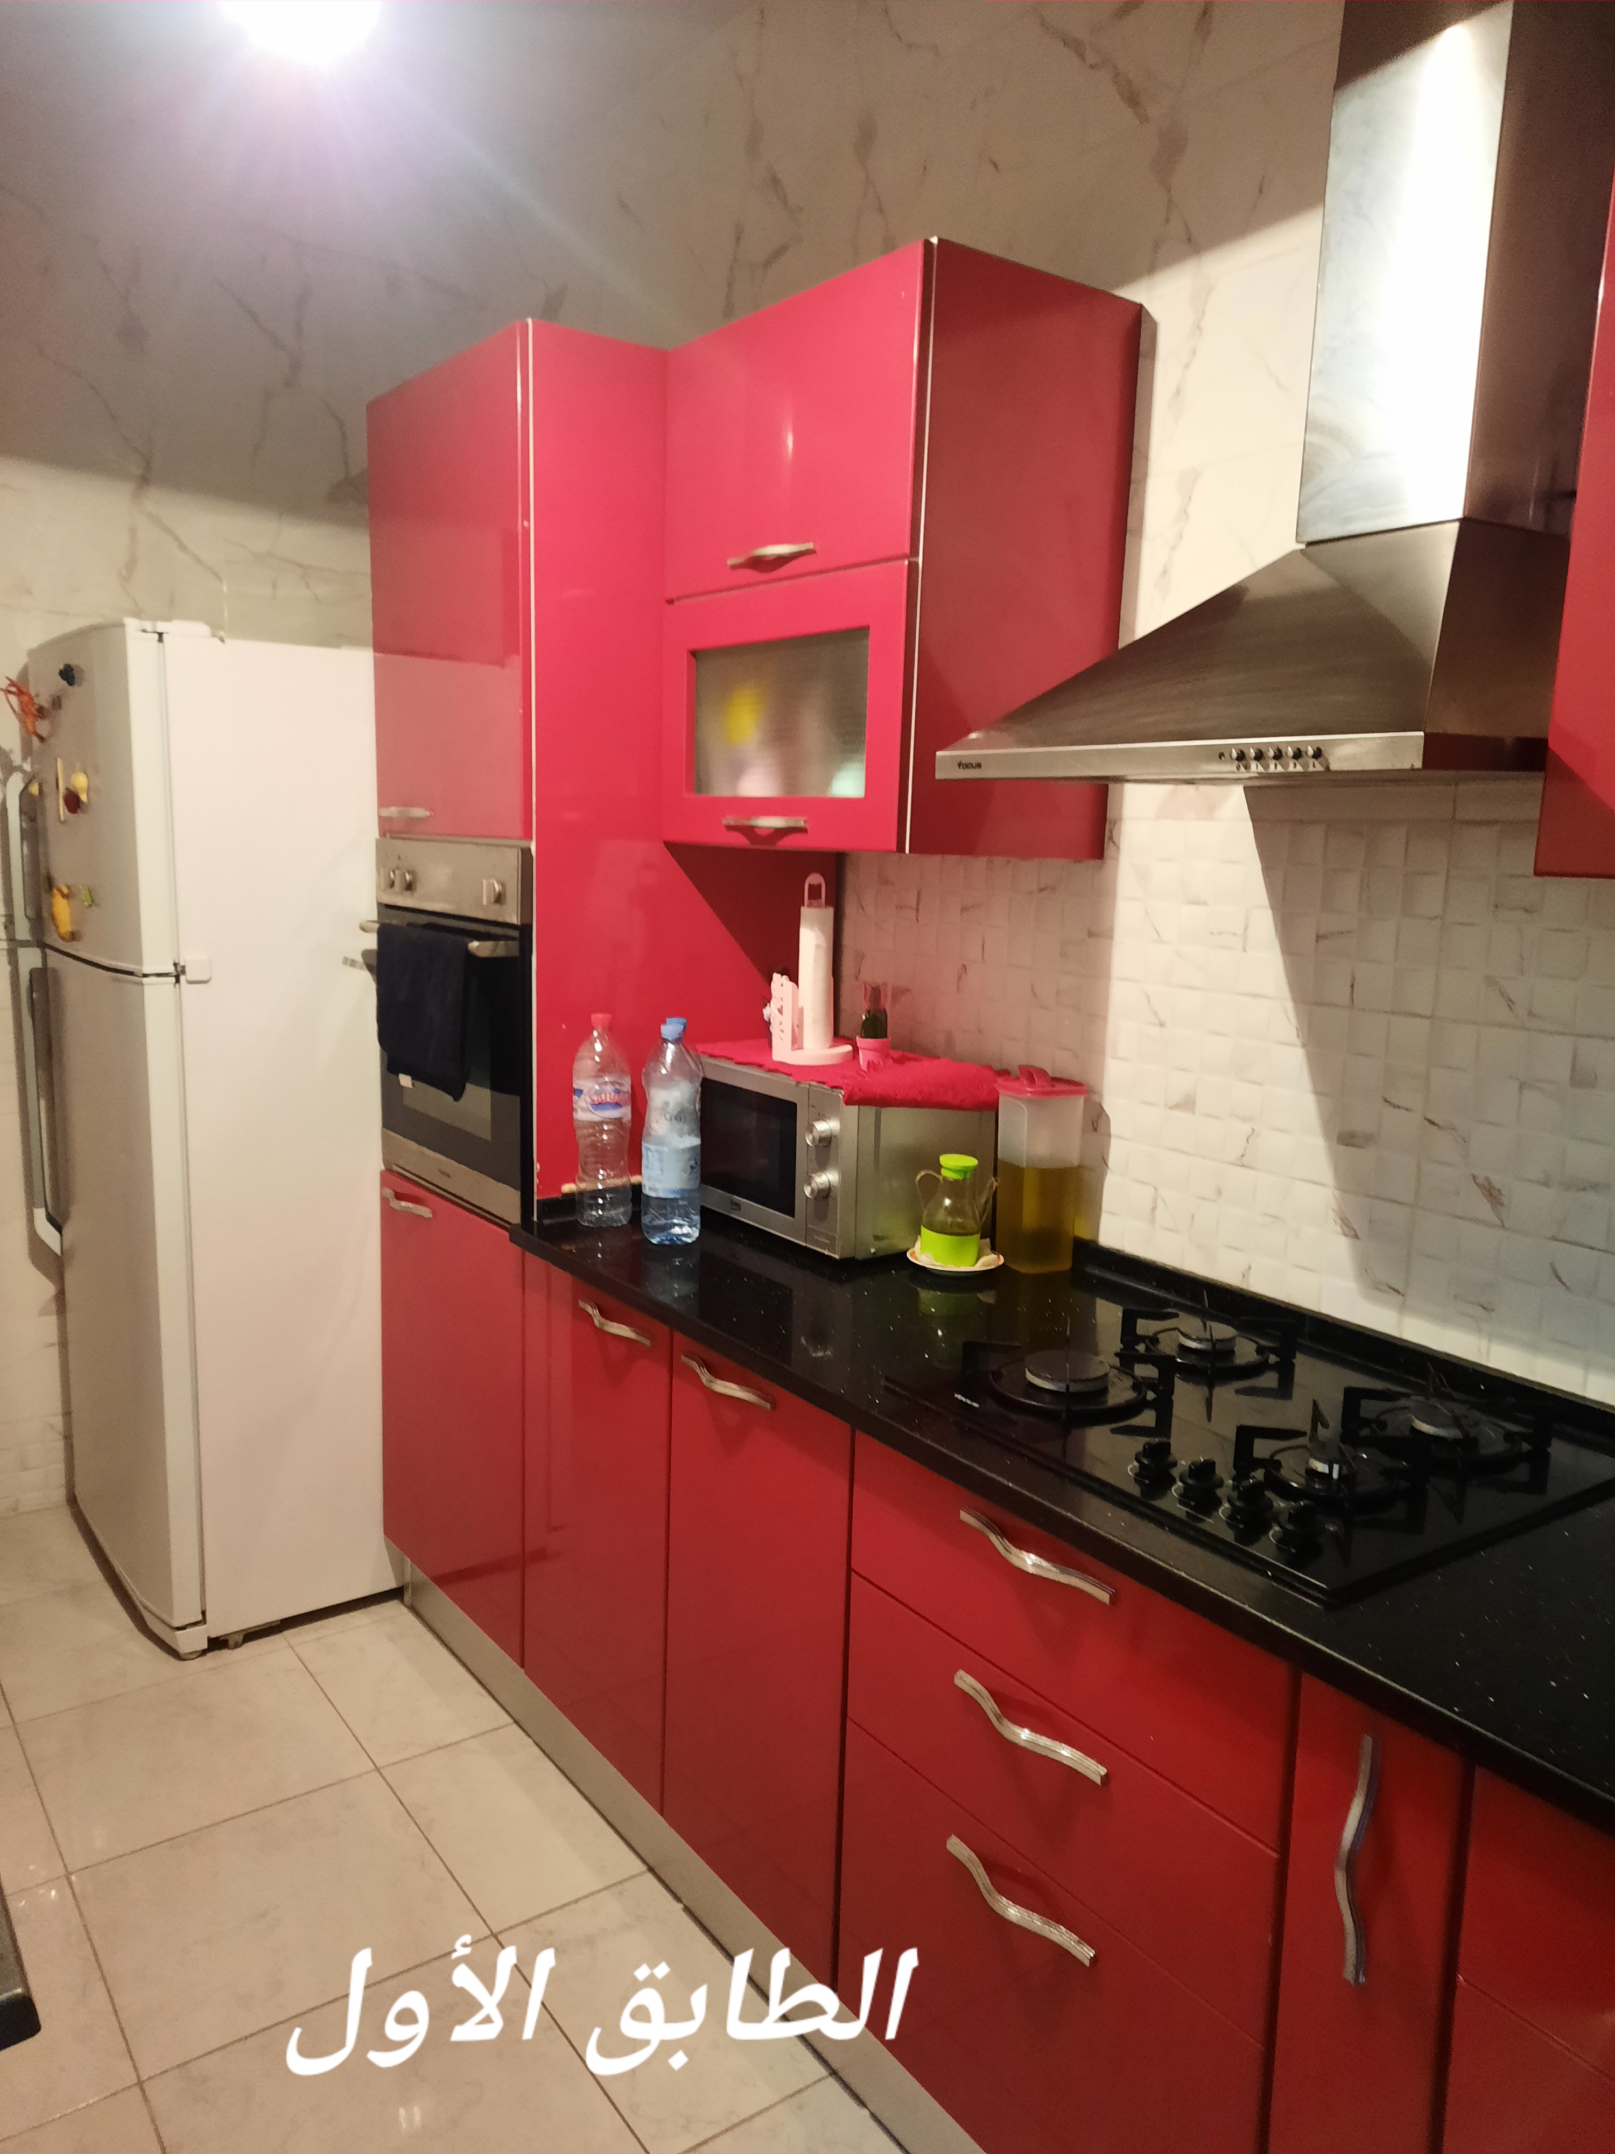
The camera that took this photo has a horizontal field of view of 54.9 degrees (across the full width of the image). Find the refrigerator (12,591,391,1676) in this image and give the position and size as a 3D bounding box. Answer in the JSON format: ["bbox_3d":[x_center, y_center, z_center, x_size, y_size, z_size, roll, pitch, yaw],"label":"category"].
[{"bbox_3d":[-1.085,0.082,3.107,0.720,1.830,0.700,-6,12,-38],"label":"refrigerator"}]

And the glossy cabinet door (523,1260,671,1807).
[{"bbox_3d":[-0.315,0.649,2.300,0.024,0.714,0.444,-5,12,-35],"label":"glossy cabinet door"}]

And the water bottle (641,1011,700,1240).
[{"bbox_3d":[-0.202,0.079,2.335,0.090,0.332,0.090,2,10,0],"label":"water bottle"}]

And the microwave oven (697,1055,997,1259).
[{"bbox_3d":[0.038,0.104,2.452,0.325,0.257,0.435,-6,12,-38],"label":"microwave oven"}]

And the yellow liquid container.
[{"bbox_3d":[0.332,0.129,2.258,0.105,0.288,0.085,-7,13,-40],"label":"yellow liquid container"}]

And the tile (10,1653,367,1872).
[{"bbox_3d":[-1.016,1.102,2.570,0.457,0.010,0.457,-5,12,-35],"label":"tile"}]

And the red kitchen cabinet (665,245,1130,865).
[{"bbox_3d":[0.104,-0.698,2.258,0.368,0.727,0.595,-5,12,-35],"label":"red kitchen cabinet"}]

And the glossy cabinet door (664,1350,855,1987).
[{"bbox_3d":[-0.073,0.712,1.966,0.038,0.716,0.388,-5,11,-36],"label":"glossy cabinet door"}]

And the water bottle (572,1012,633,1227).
[{"bbox_3d":[-0.315,0.066,2.410,0.090,0.328,0.090,2,10,0],"label":"water bottle"}]

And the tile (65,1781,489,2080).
[{"bbox_3d":[-0.740,1.161,2.172,0.455,0.012,0.450,-5,11,-35],"label":"tile"}]

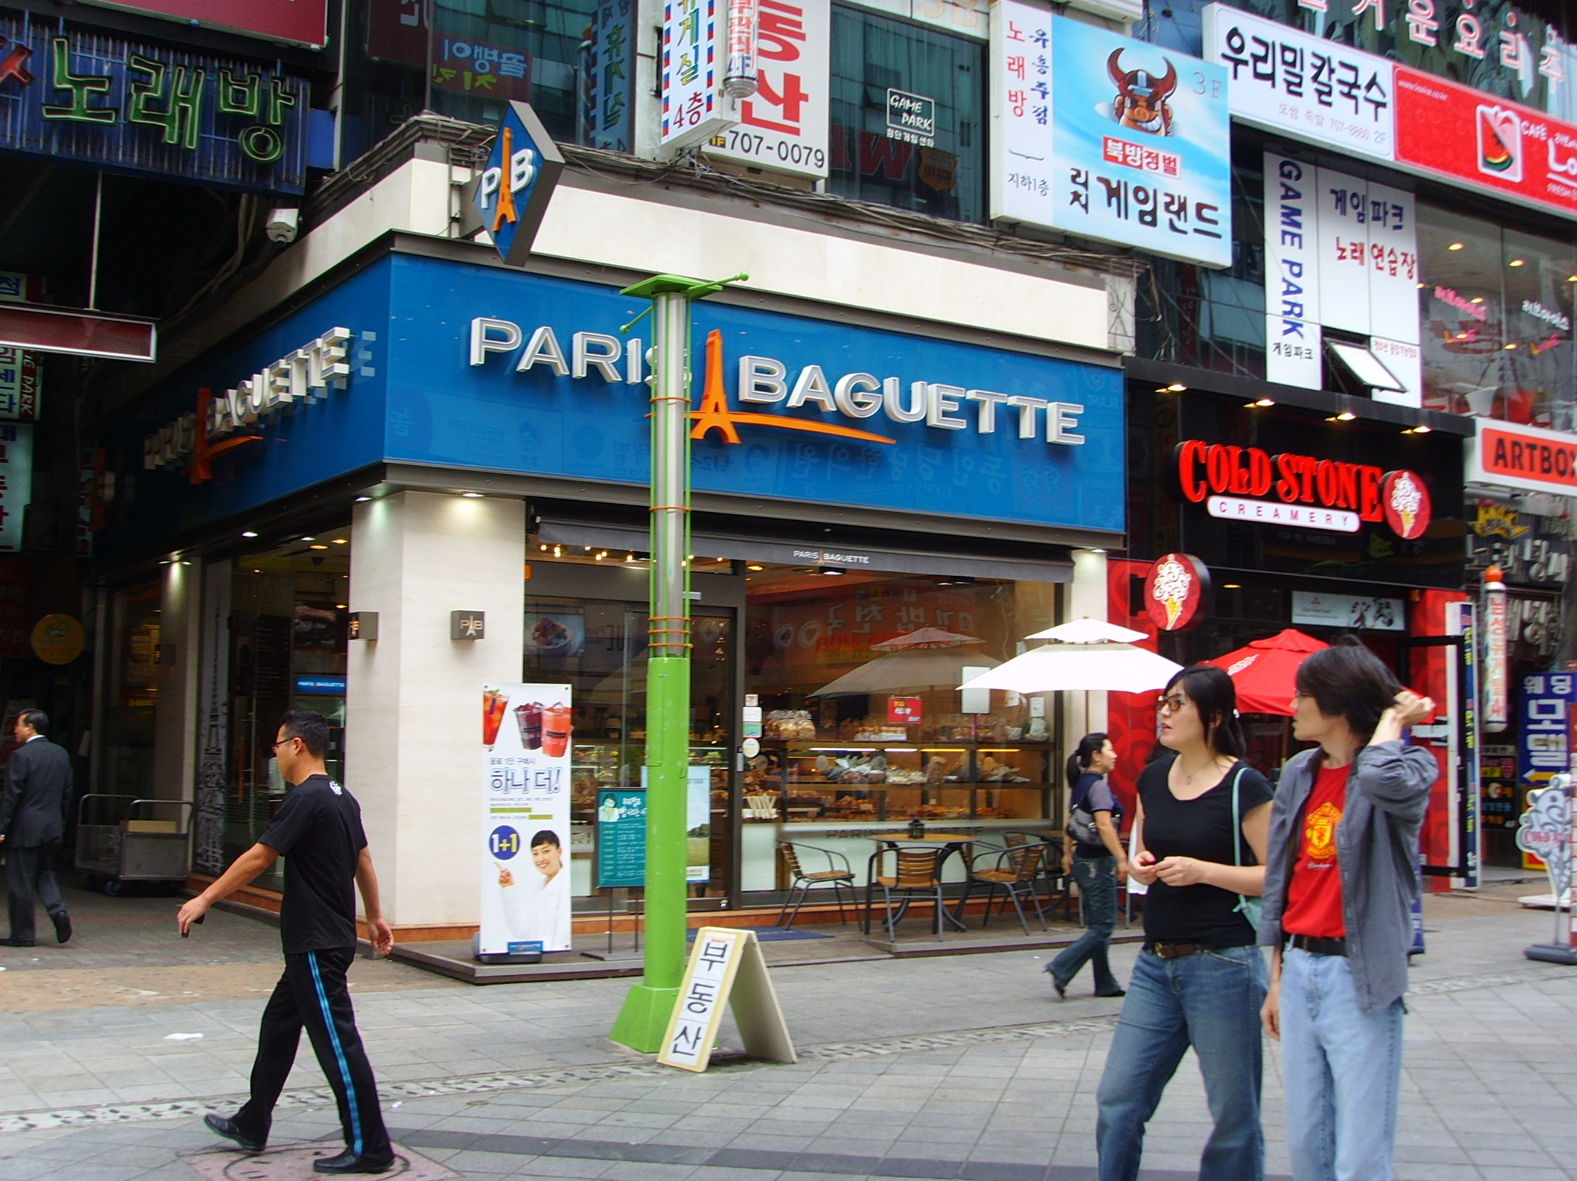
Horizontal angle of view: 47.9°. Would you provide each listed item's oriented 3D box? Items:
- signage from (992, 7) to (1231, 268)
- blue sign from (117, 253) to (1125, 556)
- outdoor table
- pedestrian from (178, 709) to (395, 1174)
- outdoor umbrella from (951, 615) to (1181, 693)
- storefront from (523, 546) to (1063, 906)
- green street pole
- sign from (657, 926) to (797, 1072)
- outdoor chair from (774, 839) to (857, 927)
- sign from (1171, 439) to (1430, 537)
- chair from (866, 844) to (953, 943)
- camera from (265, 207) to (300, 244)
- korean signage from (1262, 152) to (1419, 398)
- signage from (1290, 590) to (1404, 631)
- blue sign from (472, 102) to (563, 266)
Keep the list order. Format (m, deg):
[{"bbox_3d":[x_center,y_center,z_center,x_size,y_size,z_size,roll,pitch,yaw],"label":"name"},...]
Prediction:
[{"bbox_3d":[3.192,-4.379,17.330,2.980,2.080,0.200,4,-6,-32],"label":"signage"},{"bbox_3d":[-2.039,-1.261,18.373,7.450,1.620,8.100,4,-6,-32],"label":"blue sign"},{"bbox_3d":[1.127,2.412,14.640,0.900,0.730,0.900,1,-5,0],"label":"outdoor table"},{"bbox_3d":[-1.883,1.286,6.680,0.730,1.690,0.500,-1,-5,15],"label":"pedestrian"},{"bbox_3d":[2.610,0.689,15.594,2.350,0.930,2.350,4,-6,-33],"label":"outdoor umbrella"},{"bbox_3d":[0.257,1.231,15.257,5.570,2.960,0.200,4,-6,-33],"label":"storefront"},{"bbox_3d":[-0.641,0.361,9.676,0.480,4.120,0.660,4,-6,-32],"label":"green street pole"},{"bbox_3d":[-0.304,2.016,8.824,0.560,0.660,0.410,4,-7,-37],"label":"sign"},{"bbox_3d":[0.235,2.380,14.420,0.610,0.730,0.540,0,-5,0],"label":"outdoor chair"},{"bbox_3d":[5.444,-1.015,18.415,3.750,0.760,0.150,4,-6,-32],"label":"sign"},{"bbox_3d":[0.941,2.343,13.830,0.560,0.720,0.580,1,-5,-9],"label":"chair"},{"bbox_3d":[-3.930,-2.837,13.800,0.220,0.190,0.380,2,25,-12],"label":"camera"},{"bbox_3d":[6.166,-3.402,19.668,2.541,2.500,0.070,4,-6,-33],"label":"korean signage"},{"bbox_3d":[6.065,0.222,19.274,1.780,0.350,0.120,4,-6,-32],"label":"signage"},{"bbox_3d":[-2.012,-2.998,13.056,0.160,1.220,1.200,4,-6,-32],"label":"blue sign"}]

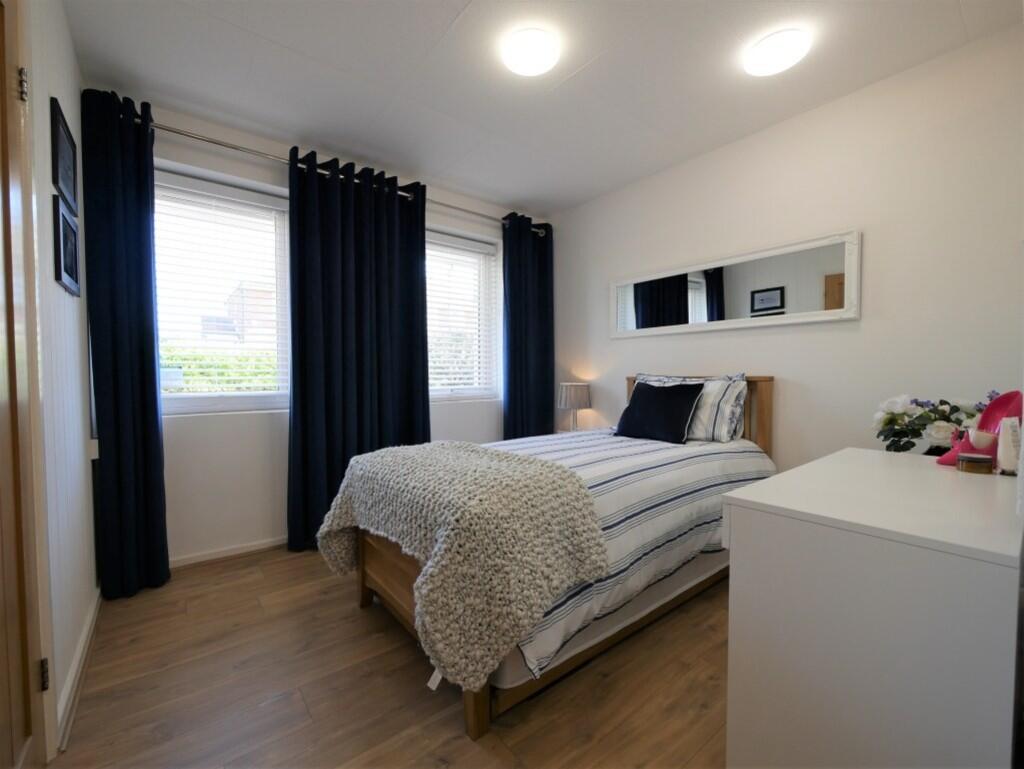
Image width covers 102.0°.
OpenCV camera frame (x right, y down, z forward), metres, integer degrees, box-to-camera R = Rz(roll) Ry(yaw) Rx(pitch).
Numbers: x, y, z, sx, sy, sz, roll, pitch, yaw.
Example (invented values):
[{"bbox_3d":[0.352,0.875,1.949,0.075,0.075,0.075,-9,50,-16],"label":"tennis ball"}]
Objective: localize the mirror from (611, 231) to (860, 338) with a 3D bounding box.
[{"bbox_3d":[1.317,-0.585,2.765,0.038,0.469,1.558,-2,2,-40],"label":"mirror"}]

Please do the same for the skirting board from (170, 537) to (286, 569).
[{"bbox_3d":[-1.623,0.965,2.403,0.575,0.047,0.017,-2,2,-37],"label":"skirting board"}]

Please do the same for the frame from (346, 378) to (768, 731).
[{"bbox_3d":[0.403,0.478,2.095,1.997,1.013,0.917,-2,2,-38],"label":"frame"}]

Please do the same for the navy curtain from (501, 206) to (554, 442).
[{"bbox_3d":[0.152,-0.234,3.568,0.539,2.352,0.142,-2,2,-37],"label":"navy curtain"}]

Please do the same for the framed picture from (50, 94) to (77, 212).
[{"bbox_3d":[-1.589,-0.782,1.477,0.021,0.278,0.380,-2,2,-40],"label":"framed picture"}]

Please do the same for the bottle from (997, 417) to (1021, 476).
[{"bbox_3d":[1.314,0.164,1.096,0.043,0.157,0.037,1,2,30],"label":"bottle"}]

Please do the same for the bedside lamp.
[{"bbox_3d":[0.514,0.198,3.355,0.251,0.419,0.247,0,2,0],"label":"bedside lamp"}]

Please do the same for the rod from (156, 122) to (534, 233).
[{"bbox_3d":[-0.791,-1.329,2.856,2.720,0.029,0.030,-2,2,-37],"label":"rod"}]

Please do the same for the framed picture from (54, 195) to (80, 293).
[{"bbox_3d":[-1.564,-0.469,1.458,0.021,0.277,0.380,-2,2,-40],"label":"framed picture"}]

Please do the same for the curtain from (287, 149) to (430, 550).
[{"bbox_3d":[-0.967,-0.207,2.730,0.903,2.362,0.142,-2,2,-37],"label":"curtain"}]

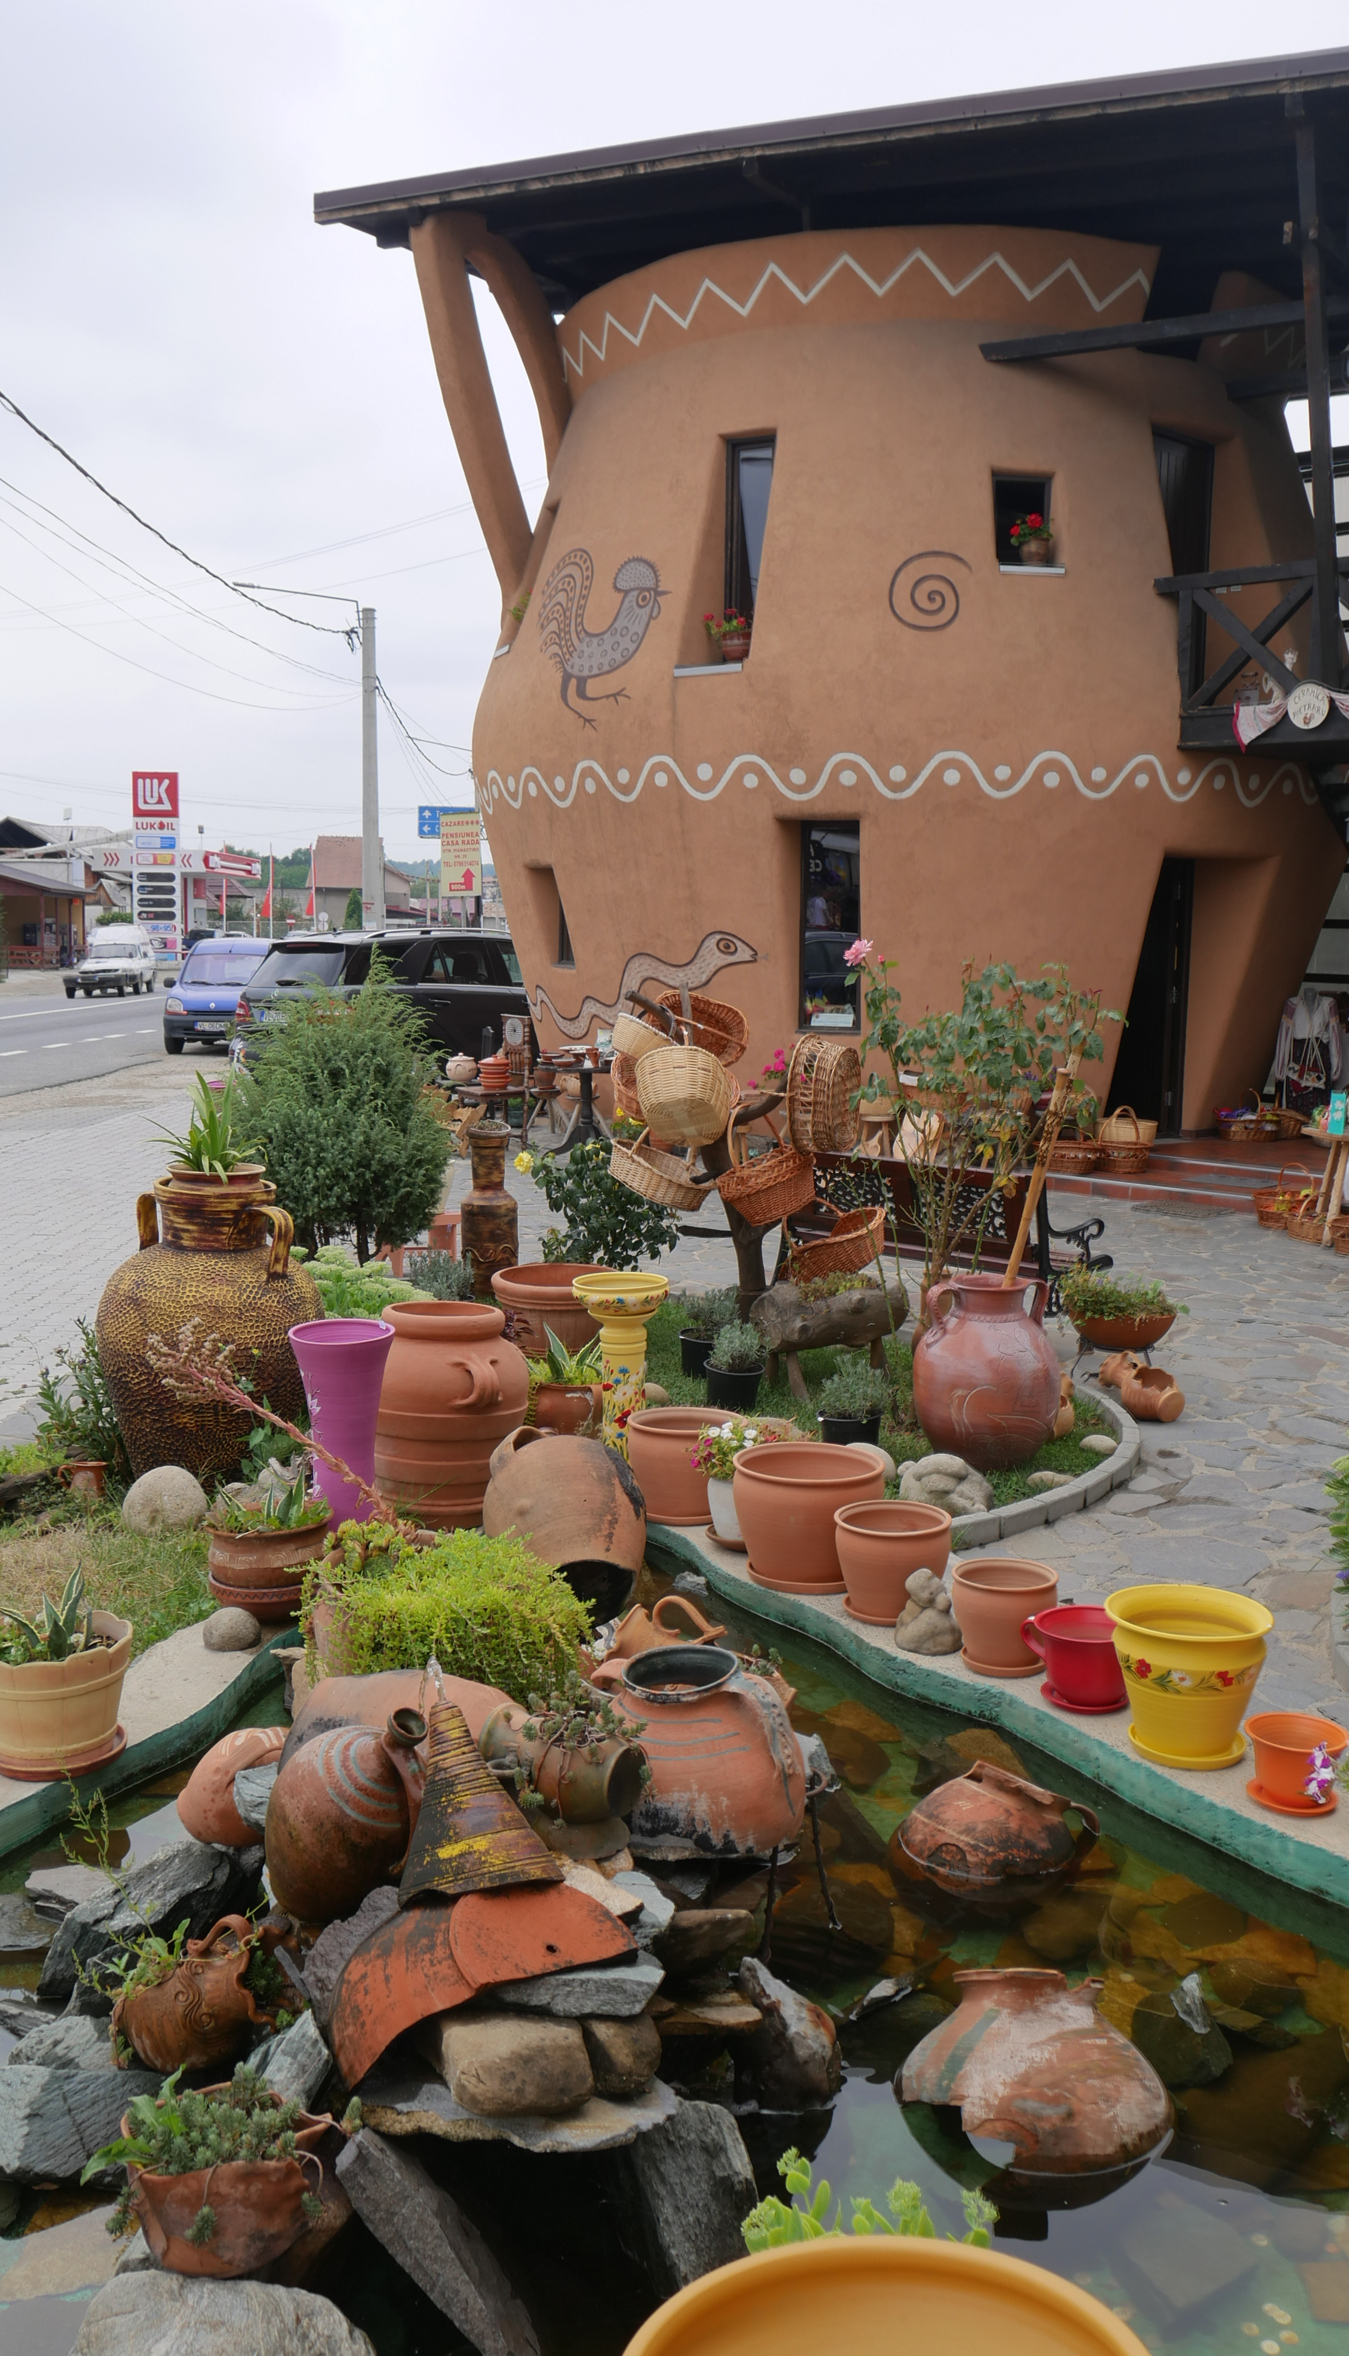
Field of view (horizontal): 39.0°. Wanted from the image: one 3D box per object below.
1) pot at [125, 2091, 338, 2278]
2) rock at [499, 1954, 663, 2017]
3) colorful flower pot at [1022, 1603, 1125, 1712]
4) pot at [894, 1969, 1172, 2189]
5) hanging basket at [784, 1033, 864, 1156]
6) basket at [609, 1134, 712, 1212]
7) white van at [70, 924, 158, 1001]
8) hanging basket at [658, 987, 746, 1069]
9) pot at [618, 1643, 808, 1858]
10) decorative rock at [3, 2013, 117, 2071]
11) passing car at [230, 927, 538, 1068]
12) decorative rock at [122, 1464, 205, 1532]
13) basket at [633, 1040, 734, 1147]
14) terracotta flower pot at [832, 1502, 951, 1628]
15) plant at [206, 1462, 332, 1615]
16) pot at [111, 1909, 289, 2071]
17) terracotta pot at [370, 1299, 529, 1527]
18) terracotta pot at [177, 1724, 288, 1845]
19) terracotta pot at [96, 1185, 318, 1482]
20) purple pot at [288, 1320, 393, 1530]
[{"bbox_3d":[-0.554,1.247,2.362,0.250,0.165,0.200,-2,7,0],"label":"pot"},{"bbox_3d":[-0.132,1.083,2.570,0.235,0.065,0.160,1,7,5],"label":"rock"},{"bbox_3d":[0.886,1.050,4.149,0.250,0.172,0.225,1,7,0],"label":"colorful flower pot"},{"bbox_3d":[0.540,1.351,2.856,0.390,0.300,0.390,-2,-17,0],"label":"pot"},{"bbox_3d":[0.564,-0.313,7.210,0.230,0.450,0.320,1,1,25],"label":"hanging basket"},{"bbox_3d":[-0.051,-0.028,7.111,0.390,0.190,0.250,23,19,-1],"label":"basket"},{"bbox_3d":[-15.508,-5.956,52.500,1.700,1.930,4.400,0,7,-3],"label":"white van"},{"bbox_3d":[0.109,-0.575,7.289,0.340,0.250,0.250,21,13,8],"label":"hanging basket"},{"bbox_3d":[0.069,1.020,3.392,0.335,0.305,0.325,-4,8,1],"label":"pot"},{"bbox_3d":[-0.990,1.402,3.080,0.200,0.110,0.150,0,7,0],"label":"decorative rock"},{"bbox_3d":[-2.931,-1.999,23.397,1.900,1.800,4.750,5,8,37],"label":"passing car"},{"bbox_3d":[-1.375,0.865,5.155,0.226,0.170,0.205,0,7,0],"label":"decorative rock"},{"bbox_3d":[0.041,-0.307,7.000,0.350,0.270,0.330,-6,-35,-11],"label":"basket"},{"bbox_3d":[0.535,0.947,4.689,0.286,0.240,0.286,1,7,0],"label":"terracotta flower pot"},{"bbox_3d":[-0.991,0.877,4.665,0.303,0.330,0.303,0,7,0],"label":"plant"},{"bbox_3d":[-0.687,1.184,2.758,0.215,0.180,0.165,-29,6,6],"label":"pot"},{"bbox_3d":[-0.638,0.665,5.398,0.470,0.585,0.510,1,7,0],"label":"terracotta pot"},{"bbox_3d":[-0.795,1.135,3.580,0.275,0.215,0.215,-23,-13,-38],"label":"terracotta pot"},{"bbox_3d":[-1.393,0.455,5.704,0.640,0.836,0.640,0,7,0],"label":"terracotta pot"},{"bbox_3d":[-0.952,0.702,5.450,0.300,0.560,0.300,0,7,0],"label":"purple pot"}]

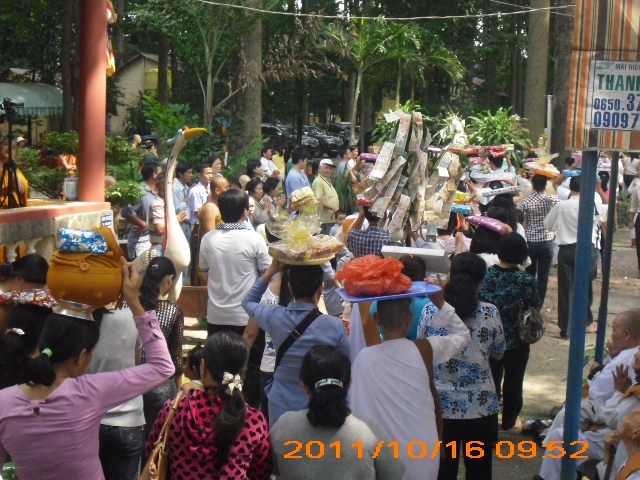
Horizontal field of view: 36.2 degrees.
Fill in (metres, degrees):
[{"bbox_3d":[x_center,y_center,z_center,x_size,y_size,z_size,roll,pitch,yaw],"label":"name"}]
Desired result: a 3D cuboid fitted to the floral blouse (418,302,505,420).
[{"bbox_3d":[0.804,0.679,5.570,0.480,0.660,0.290,3,9,10],"label":"floral blouse"}]

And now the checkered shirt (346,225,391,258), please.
[{"bbox_3d":[0.396,0.127,8.000,0.420,0.570,0.260,3,9,10],"label":"checkered shirt"}]

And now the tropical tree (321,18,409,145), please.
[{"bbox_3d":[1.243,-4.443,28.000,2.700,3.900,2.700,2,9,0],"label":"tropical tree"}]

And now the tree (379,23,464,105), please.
[{"bbox_3d":[3.179,-4.856,31.000,2.800,4.000,2.800,2,9,0],"label":"tree"}]

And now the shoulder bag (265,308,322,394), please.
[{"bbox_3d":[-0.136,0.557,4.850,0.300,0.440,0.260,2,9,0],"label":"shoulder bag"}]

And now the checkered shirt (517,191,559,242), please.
[{"bbox_3d":[2.158,-0.233,9.700,0.440,0.540,0.270,3,9,10],"label":"checkered shirt"}]

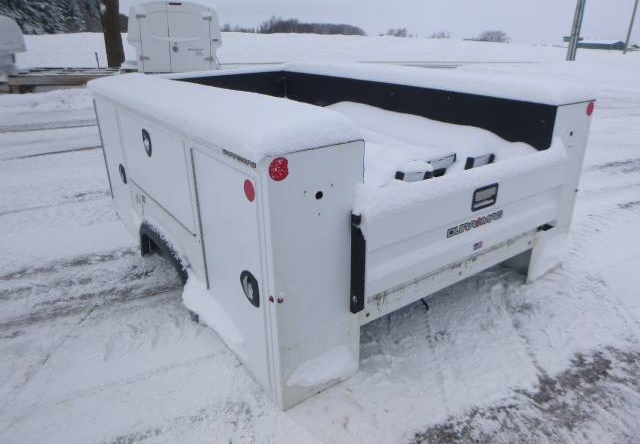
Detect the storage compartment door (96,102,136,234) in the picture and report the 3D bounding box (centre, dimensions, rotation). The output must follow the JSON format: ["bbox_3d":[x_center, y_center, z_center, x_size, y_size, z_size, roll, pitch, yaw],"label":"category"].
[{"bbox_3d":[-1.444,-0.395,3.278,0.037,0.875,0.610,-16,27,-32],"label":"storage compartment door"}]

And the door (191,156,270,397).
[{"bbox_3d":[-0.357,0.178,1.879,0.037,0.865,0.565,-16,27,-32],"label":"door"}]

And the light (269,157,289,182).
[{"bbox_3d":[-0.127,-0.163,1.430,0.074,0.076,0.014,-16,27,-32],"label":"light"}]

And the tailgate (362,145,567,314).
[{"bbox_3d":[0.696,-0.038,2.082,1.295,0.445,0.085,-16,27,-32],"label":"tailgate"}]

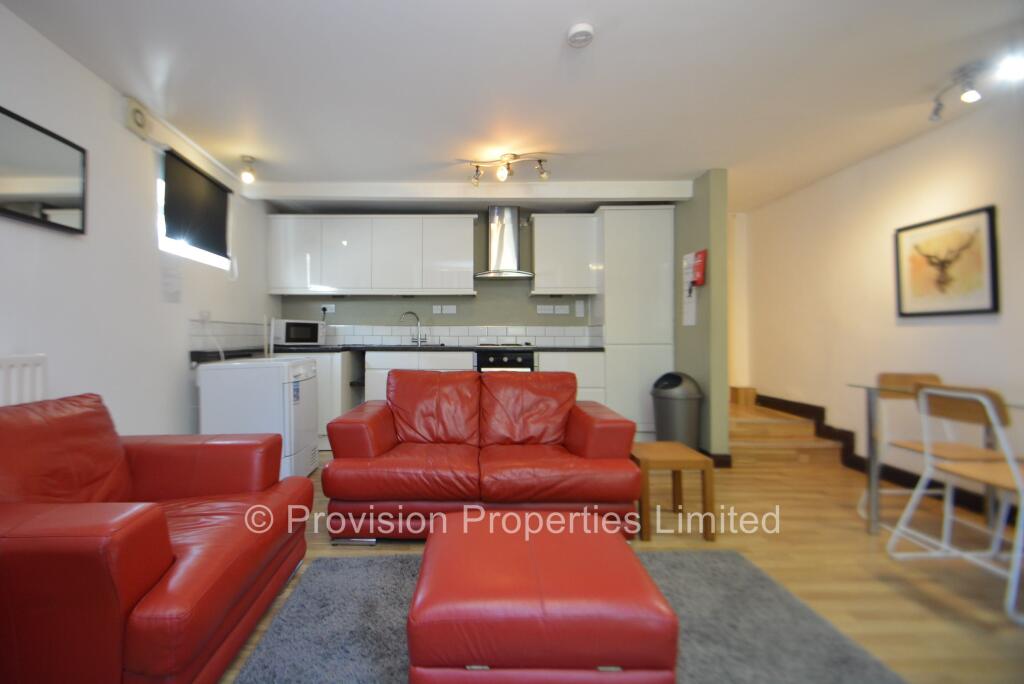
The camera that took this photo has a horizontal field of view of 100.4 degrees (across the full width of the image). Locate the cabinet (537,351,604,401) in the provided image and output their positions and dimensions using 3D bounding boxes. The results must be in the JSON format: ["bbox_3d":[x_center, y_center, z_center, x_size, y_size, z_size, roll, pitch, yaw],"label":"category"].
[{"bbox_3d":[0.545,0.520,4.204,0.600,0.873,0.580,0,1,0],"label":"cabinet"}]

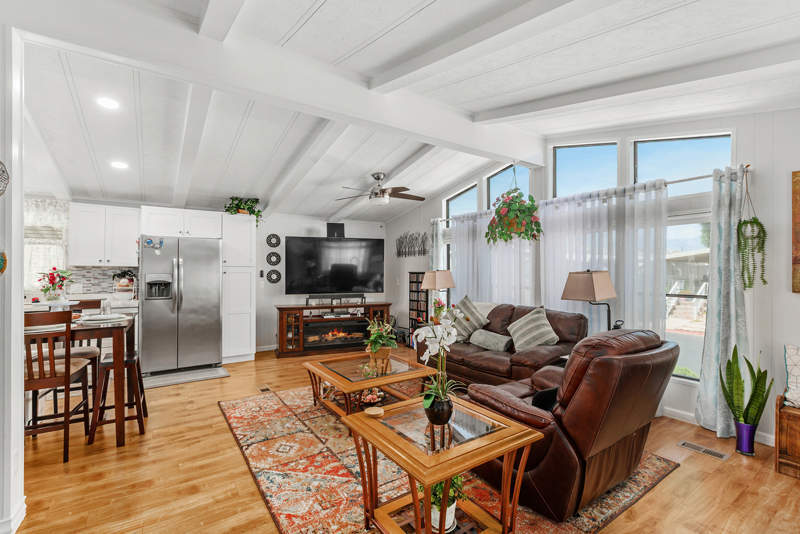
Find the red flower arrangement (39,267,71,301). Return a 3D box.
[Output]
[{"bbox_3d":[-2.700,0.132,2.790,0.210,0.270,0.200,0,0,-44],"label":"red flower arrangement"}]

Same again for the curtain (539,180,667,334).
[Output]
[{"bbox_3d":[2.050,0.300,3.765,0.120,2.160,1.300,0,0,-34],"label":"curtain"}]

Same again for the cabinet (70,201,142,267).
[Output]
[{"bbox_3d":[-3.820,-0.394,4.653,0.705,0.785,0.330,0,0,-34],"label":"cabinet"}]

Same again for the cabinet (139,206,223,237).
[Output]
[{"bbox_3d":[-3.074,-0.589,5.038,0.930,0.380,0.600,0,-1,-34],"label":"cabinet"}]

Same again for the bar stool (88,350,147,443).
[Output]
[{"bbox_3d":[-2.375,1.056,3.023,0.380,0.620,0.470,0,0,-34],"label":"bar stool"}]

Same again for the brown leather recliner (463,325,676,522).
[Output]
[{"bbox_3d":[1.067,0.858,2.251,0.970,0.980,0.970,0,-1,-34],"label":"brown leather recliner"}]

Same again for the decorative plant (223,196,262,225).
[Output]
[{"bbox_3d":[-2.340,-0.820,5.321,0.500,0.420,0.340,0,-1,-34],"label":"decorative plant"}]

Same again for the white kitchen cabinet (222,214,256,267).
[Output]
[{"bbox_3d":[-2.460,-0.378,5.346,0.457,0.755,0.600,0,0,-34],"label":"white kitchen cabinet"}]

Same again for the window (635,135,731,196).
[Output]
[{"bbox_3d":[2.526,-0.936,3.229,0.080,0.600,0.730,0,-1,-34],"label":"window"}]

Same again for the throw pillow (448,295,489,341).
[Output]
[{"bbox_3d":[0.832,0.644,4.450,0.430,0.420,0.150,49,8,23],"label":"throw pillow"}]

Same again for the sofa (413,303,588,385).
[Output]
[{"bbox_3d":[1.103,0.915,4.209,0.920,0.900,1.880,0,-1,-34],"label":"sofa"}]

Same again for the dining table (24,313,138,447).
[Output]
[{"bbox_3d":[-2.748,0.910,2.817,1.050,0.910,1.040,0,0,-34],"label":"dining table"}]

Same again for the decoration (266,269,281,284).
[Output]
[{"bbox_3d":[-2.110,0.166,5.960,0.237,0.235,0.030,0,0,-34],"label":"decoration"}]

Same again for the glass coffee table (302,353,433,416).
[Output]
[{"bbox_3d":[-0.280,1.147,3.348,0.935,0.415,0.920,0,0,-34],"label":"glass coffee table"}]

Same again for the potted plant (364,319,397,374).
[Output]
[{"bbox_3d":[-0.205,0.775,3.760,0.315,0.450,0.290,0,0,-34],"label":"potted plant"}]

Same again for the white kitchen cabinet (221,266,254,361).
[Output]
[{"bbox_3d":[-2.493,0.694,5.390,0.447,1.370,0.590,0,0,-34],"label":"white kitchen cabinet"}]

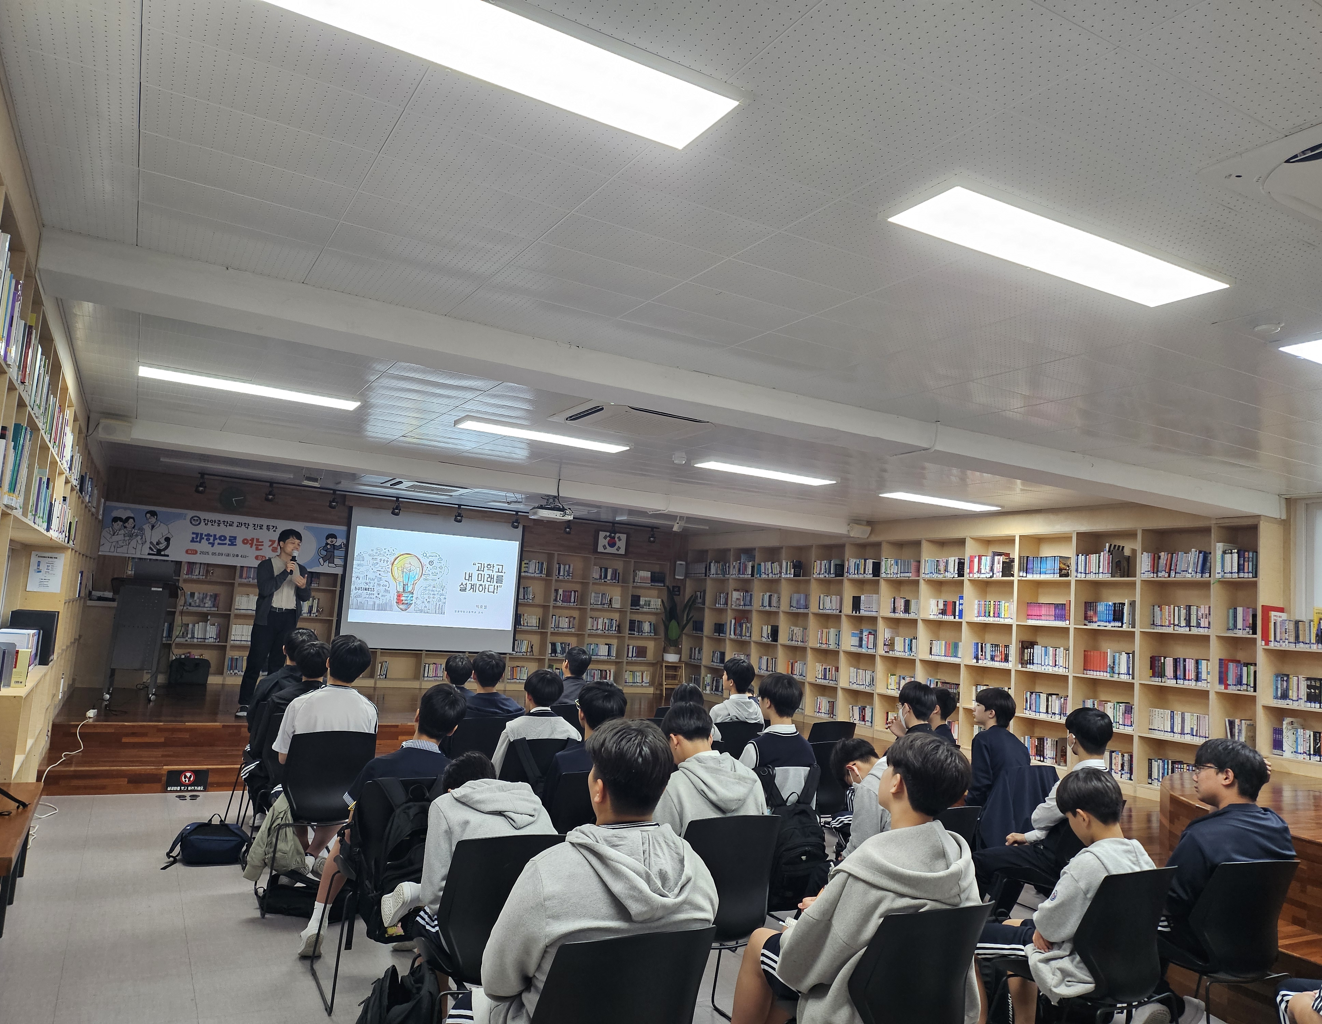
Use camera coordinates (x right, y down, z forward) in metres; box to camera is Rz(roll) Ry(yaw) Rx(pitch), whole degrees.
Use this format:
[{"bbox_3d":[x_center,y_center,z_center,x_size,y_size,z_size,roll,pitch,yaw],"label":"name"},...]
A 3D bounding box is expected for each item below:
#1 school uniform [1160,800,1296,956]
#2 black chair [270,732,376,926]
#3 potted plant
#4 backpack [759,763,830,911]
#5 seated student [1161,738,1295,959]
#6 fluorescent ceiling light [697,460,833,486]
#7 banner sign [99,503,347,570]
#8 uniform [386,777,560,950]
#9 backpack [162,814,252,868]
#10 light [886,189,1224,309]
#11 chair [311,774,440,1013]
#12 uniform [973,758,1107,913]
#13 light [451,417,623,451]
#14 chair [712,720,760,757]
[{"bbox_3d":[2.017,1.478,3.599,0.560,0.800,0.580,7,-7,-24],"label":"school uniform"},{"bbox_3d":[-1.687,1.475,4.673,0.500,0.820,0.530,7,-7,-29],"label":"black chair"},{"bbox_3d":[0.265,1.621,13.597,0.500,1.060,0.460,4,-6,0],"label":"potted plant"},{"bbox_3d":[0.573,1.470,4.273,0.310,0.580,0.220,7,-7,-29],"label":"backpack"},{"bbox_3d":[2.001,1.487,3.647,0.560,1.260,0.700,7,-7,-24],"label":"seated student"},{"bbox_3d":[0.849,-0.324,7.555,1.230,0.050,0.280,7,-7,-29],"label":"fluorescent ceiling light"},{"bbox_3d":[-4.945,0.325,10.870,2.560,0.560,0.020,7,-7,-29],"label":"banner sign"},{"bbox_3d":[-0.648,1.185,3.224,0.490,0.580,0.520,7,-7,-29],"label":"uniform"},{"bbox_3d":[-2.574,1.898,5.468,0.370,0.180,0.400,6,-6,-19],"label":"backpack"},{"bbox_3d":[1.283,-0.816,2.966,1.270,0.045,0.295,7,-7,-28],"label":"light"},{"bbox_3d":[-1.124,1.508,3.947,0.500,0.860,0.560,7,-7,-29],"label":"chair"},{"bbox_3d":[1.887,1.661,4.695,0.560,0.900,0.640,9,-8,-38],"label":"uniform"},{"bbox_3d":[-0.819,-0.555,6.846,1.270,0.045,0.295,7,-7,-28],"label":"light"},{"bbox_3d":[0.400,1.904,6.683,0.500,0.860,0.560,7,-7,-29],"label":"chair"}]

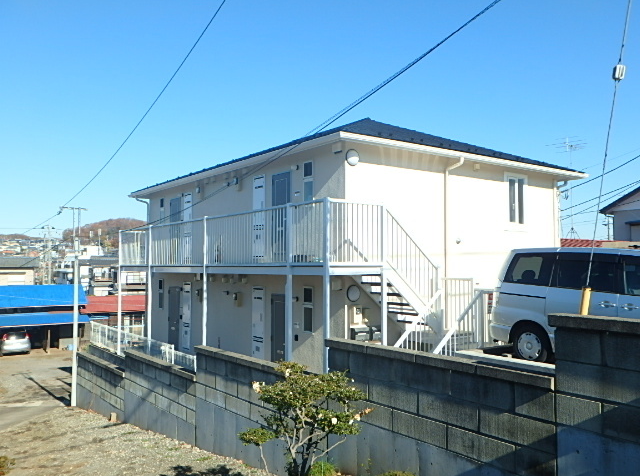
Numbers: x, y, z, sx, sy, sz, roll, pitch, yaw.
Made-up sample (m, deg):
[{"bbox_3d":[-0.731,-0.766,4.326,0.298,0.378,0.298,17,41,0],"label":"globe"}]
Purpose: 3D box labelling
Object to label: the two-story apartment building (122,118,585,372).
[{"bbox_3d":[0.124,0.147,17.862,9.430,7.279,12.420,2,-3,-37],"label":"two-story apartment building"}]

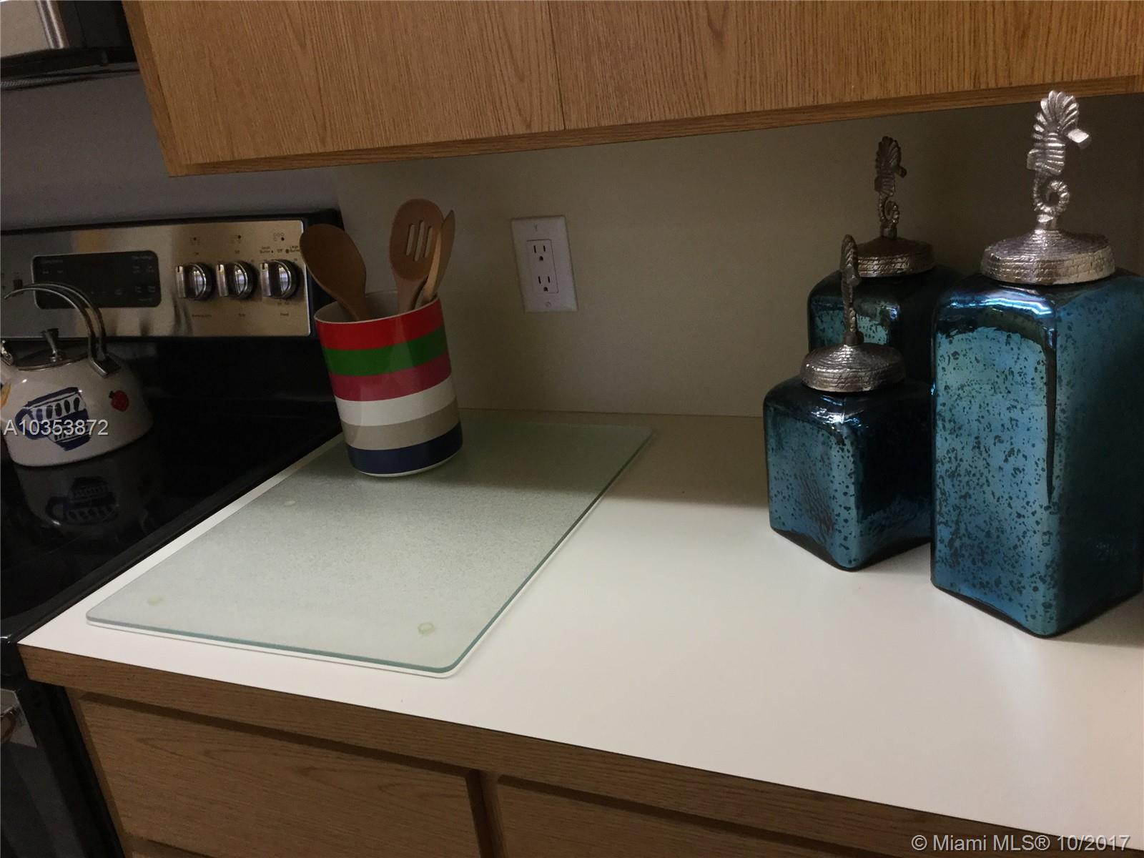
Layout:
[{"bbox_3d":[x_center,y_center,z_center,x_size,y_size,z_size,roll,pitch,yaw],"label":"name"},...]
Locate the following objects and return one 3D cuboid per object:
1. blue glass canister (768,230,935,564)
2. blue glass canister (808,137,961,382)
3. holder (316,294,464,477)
[{"bbox_3d":[0.242,-0.032,0.884,0.117,0.271,0.117,-16,22,-21],"label":"blue glass canister"},{"bbox_3d":[0.314,-0.122,1.016,0.118,0.327,0.118,-19,23,-27],"label":"blue glass canister"},{"bbox_3d":[-0.209,-0.056,1.200,0.144,0.183,0.144,2,23,24],"label":"holder"}]

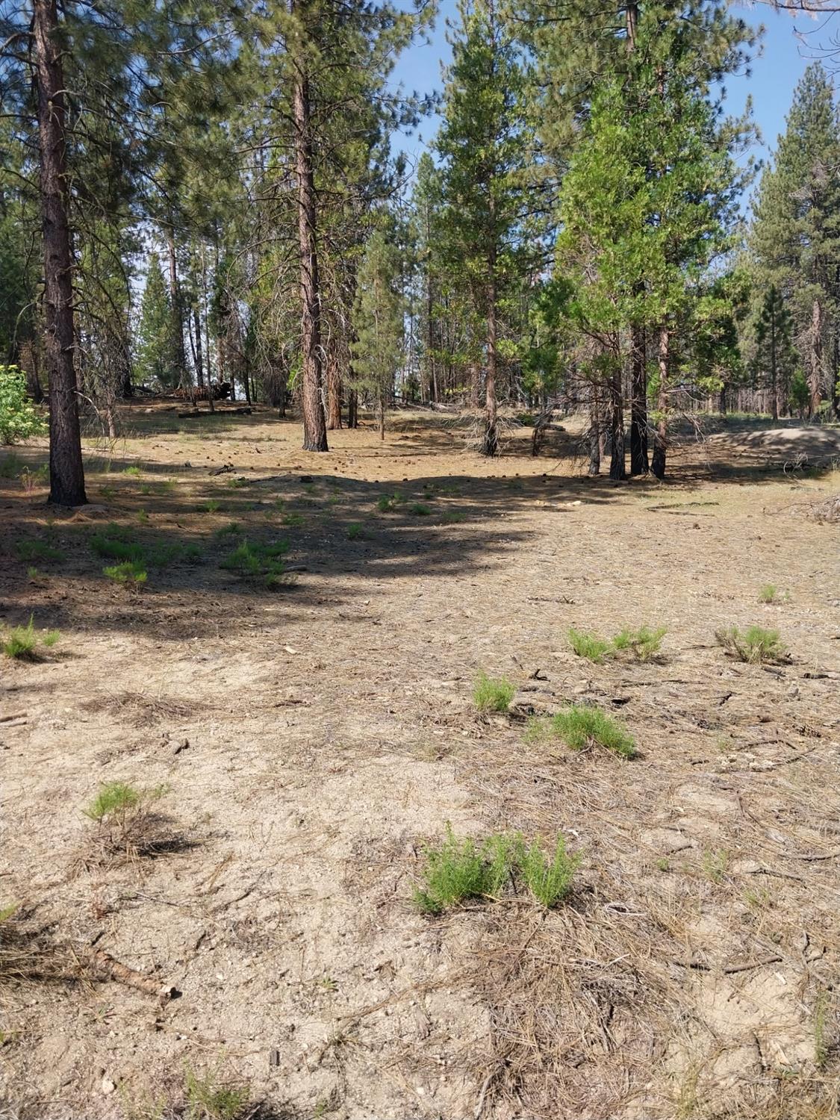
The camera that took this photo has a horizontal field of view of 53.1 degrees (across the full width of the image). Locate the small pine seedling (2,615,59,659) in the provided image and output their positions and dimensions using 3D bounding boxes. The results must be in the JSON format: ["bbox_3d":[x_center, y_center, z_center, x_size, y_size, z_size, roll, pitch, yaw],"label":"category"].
[{"bbox_3d":[-2.546,0.506,5.500,0.360,0.240,0.270,-1,8,0],"label":"small pine seedling"}]

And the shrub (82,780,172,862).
[{"bbox_3d":[-1.047,0.931,3.000,0.310,0.210,0.280,-4,9,-20],"label":"shrub"}]

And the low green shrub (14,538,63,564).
[{"bbox_3d":[-3.896,-0.089,8.600,0.490,0.220,0.420,-5,9,-24],"label":"low green shrub"}]

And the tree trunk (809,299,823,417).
[{"bbox_3d":[22.516,-11.440,47.539,0.650,6.423,0.650,-1,8,0],"label":"tree trunk"}]

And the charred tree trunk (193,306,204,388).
[{"bbox_3d":[-9.474,-9.137,36.000,0.380,3.500,0.360,-3,9,-14],"label":"charred tree trunk"}]

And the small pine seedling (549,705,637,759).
[{"bbox_3d":[0.801,0.797,3.900,0.400,0.190,0.340,1,9,12],"label":"small pine seedling"}]

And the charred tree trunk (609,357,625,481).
[{"bbox_3d":[4.096,-2.940,17.500,0.340,2.650,0.340,1,9,13],"label":"charred tree trunk"}]

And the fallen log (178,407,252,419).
[{"bbox_3d":[-9.269,-6.640,38.000,3.450,0.340,0.380,-4,9,-19],"label":"fallen log"}]

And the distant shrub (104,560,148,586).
[{"bbox_3d":[-2.625,0.121,7.500,0.380,0.190,0.330,-4,9,-19],"label":"distant shrub"}]

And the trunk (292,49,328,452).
[{"bbox_3d":[-2.962,-7.863,21.786,0.680,9.958,0.680,-1,8,0],"label":"trunk"}]

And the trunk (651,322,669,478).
[{"bbox_3d":[4.631,-3.029,16.192,0.320,2.900,0.320,-1,8,0],"label":"trunk"}]

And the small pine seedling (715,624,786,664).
[{"bbox_3d":[2.123,0.539,5.400,0.430,0.210,0.330,-1,8,0],"label":"small pine seedling"}]

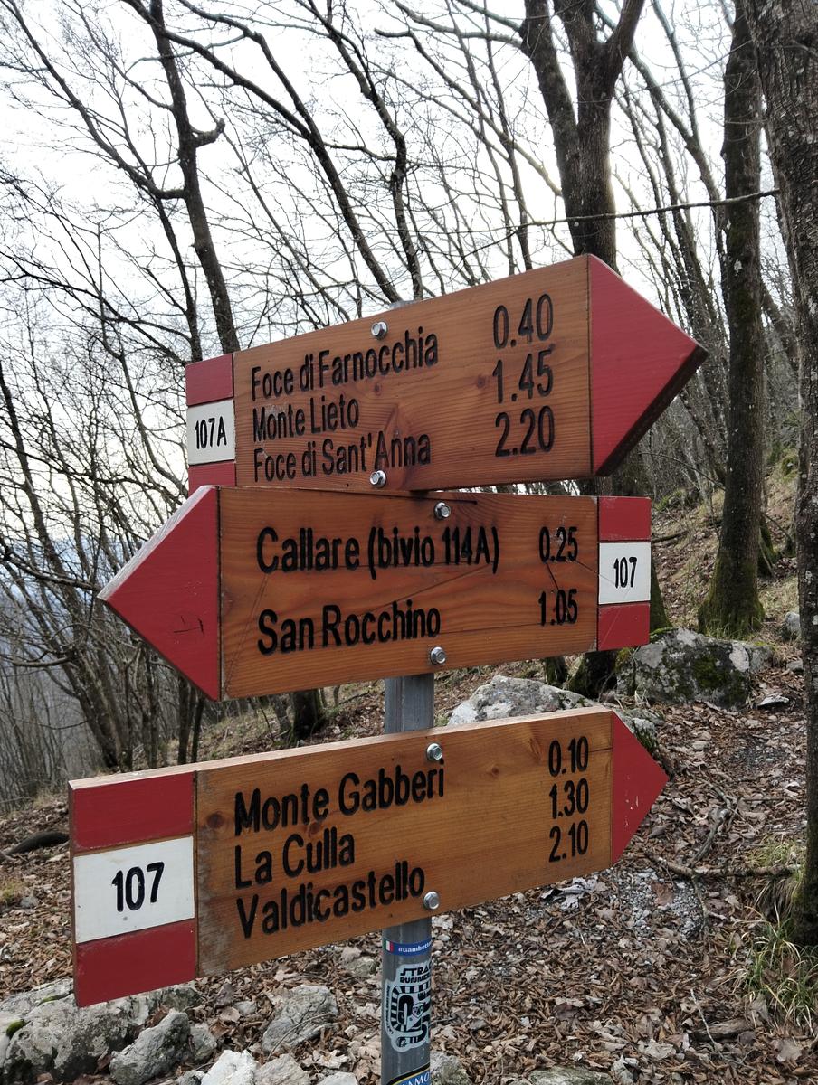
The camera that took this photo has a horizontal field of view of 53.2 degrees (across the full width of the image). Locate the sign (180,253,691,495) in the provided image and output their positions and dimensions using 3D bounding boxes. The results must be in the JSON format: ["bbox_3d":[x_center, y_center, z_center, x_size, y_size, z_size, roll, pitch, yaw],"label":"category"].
[{"bbox_3d":[-0.020,-0.118,0.701,0.550,0.150,0.022,-1,0,41],"label":"sign"}]

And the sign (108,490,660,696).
[{"bbox_3d":[0.022,0.034,0.697,0.550,0.150,0.022,-1,1,-36],"label":"sign"}]

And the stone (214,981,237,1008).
[{"bbox_3d":[-0.583,1.438,2.600,0.075,0.060,0.065,-1,1,-13],"label":"stone"}]

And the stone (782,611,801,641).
[{"bbox_3d":[3.331,0.728,7.100,0.200,0.230,0.200,0,1,25],"label":"stone"}]

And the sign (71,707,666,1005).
[{"bbox_3d":[0.011,0.239,0.697,0.550,0.150,0.022,-1,1,-27],"label":"sign"}]

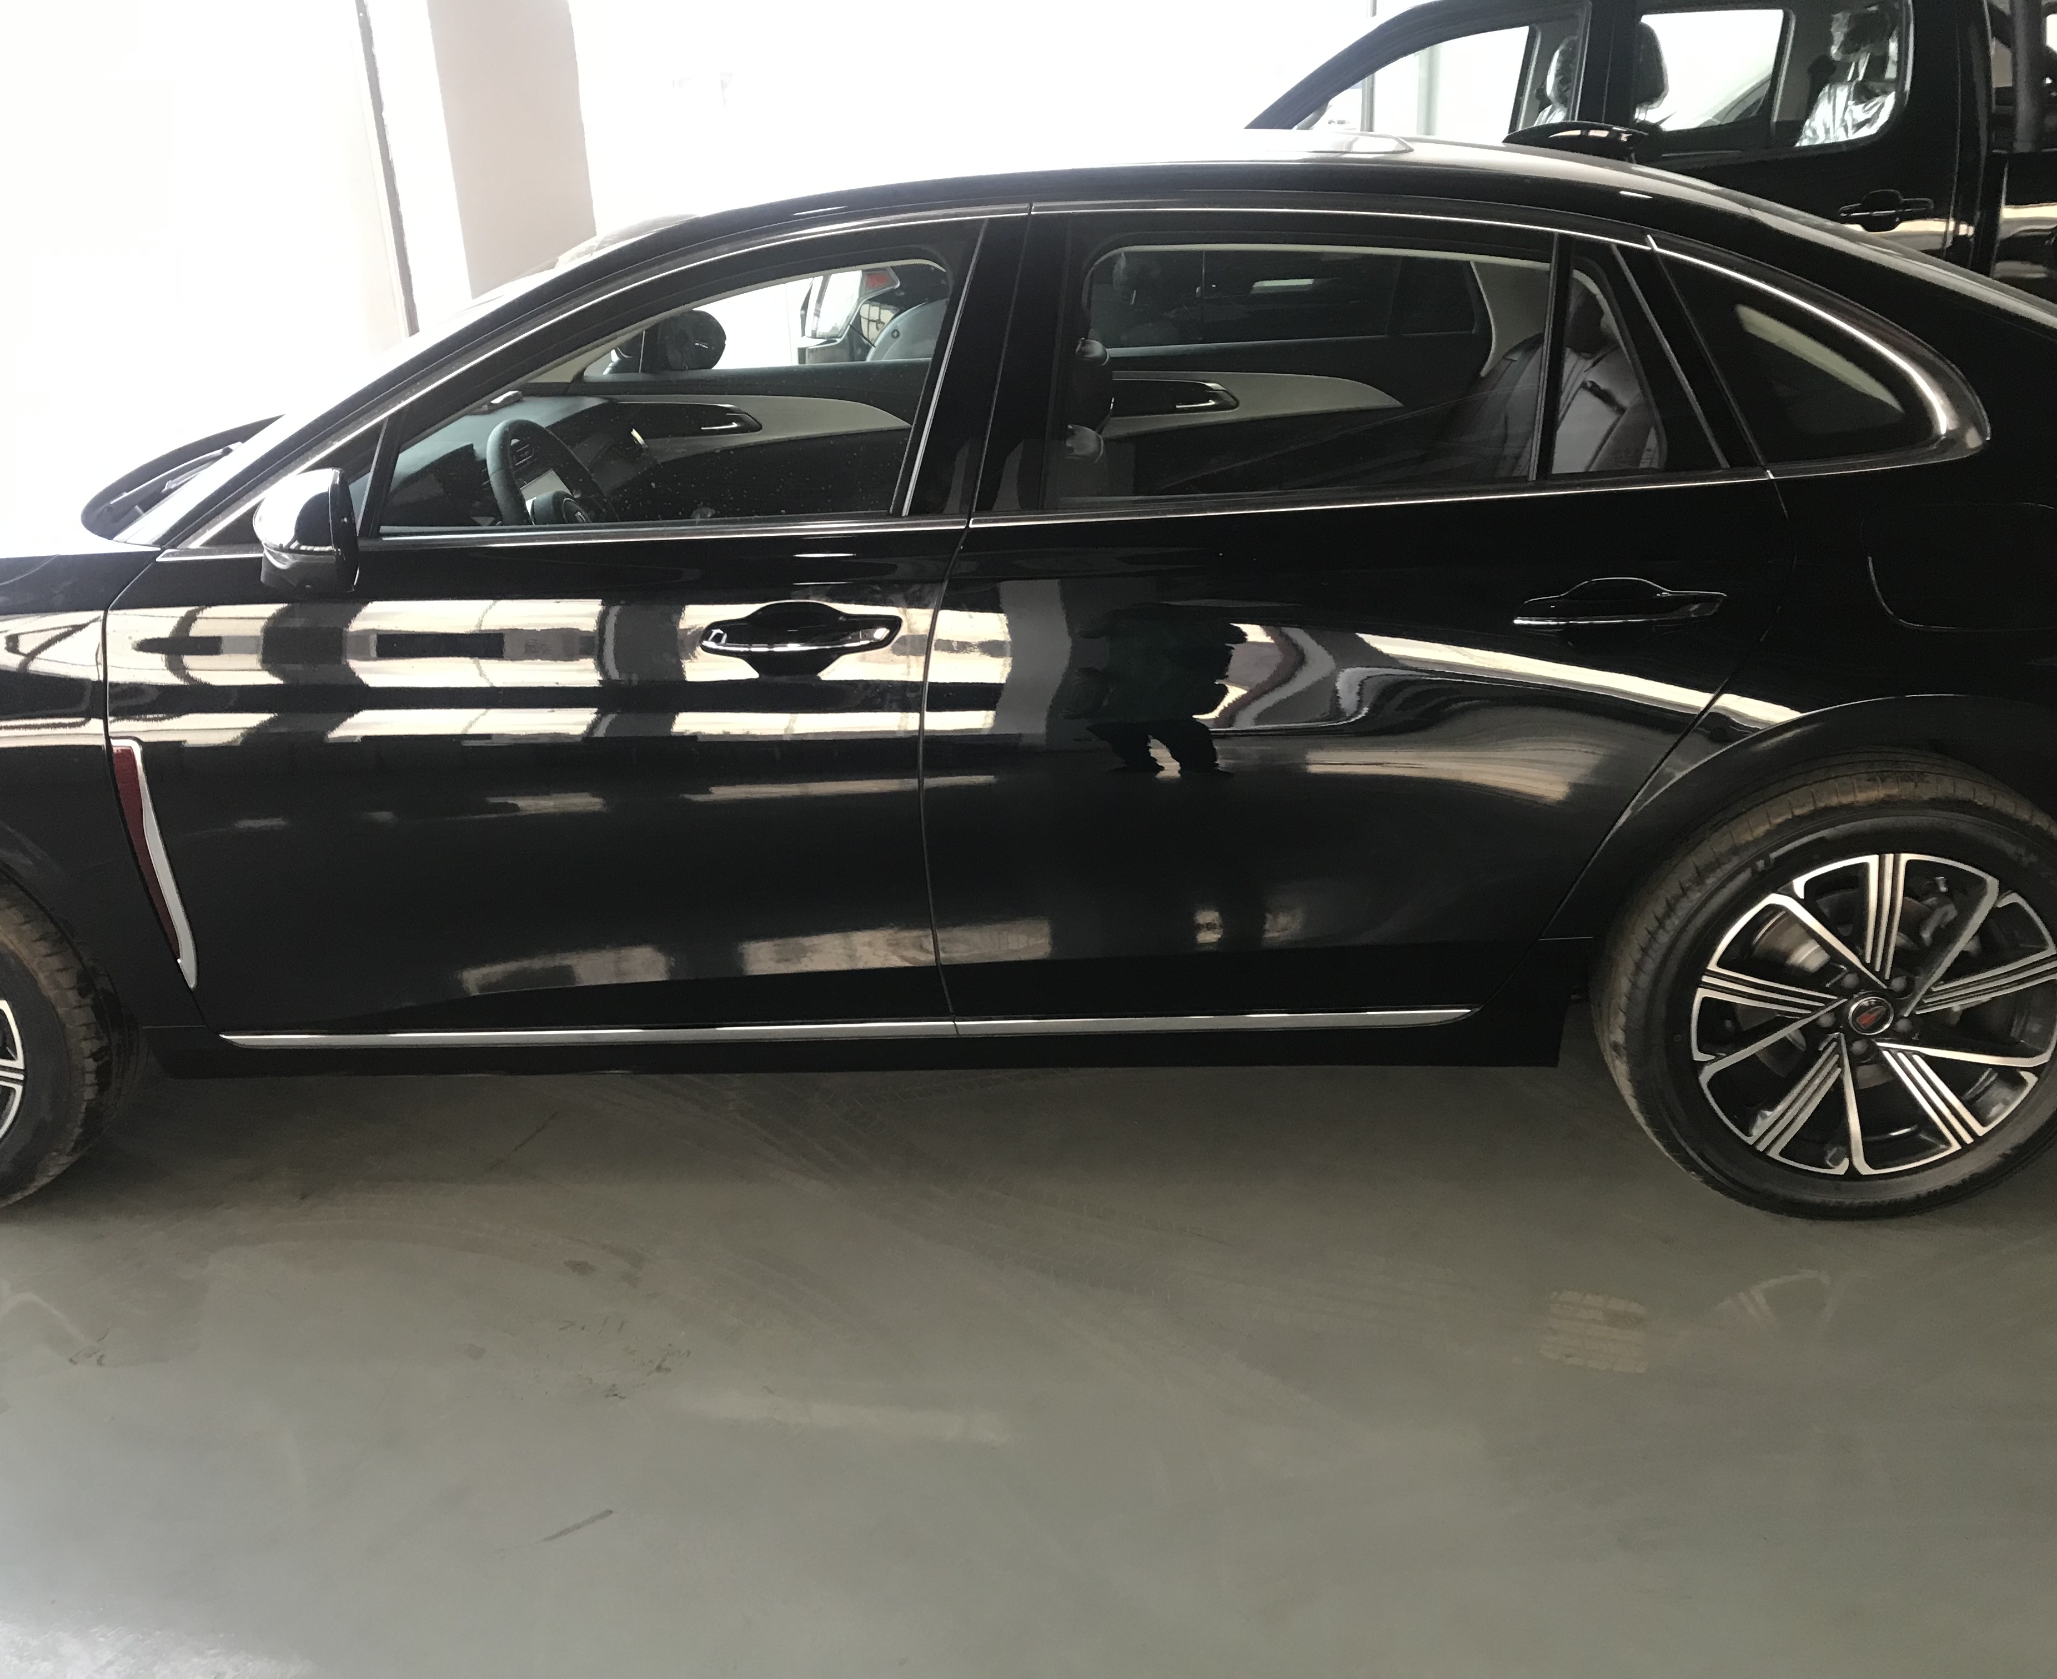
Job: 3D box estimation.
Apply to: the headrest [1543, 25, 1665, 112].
[{"bbox_3d":[1.697,-2.276,5.350,0.200,0.240,0.270,-1,21,5],"label":"headrest"}]

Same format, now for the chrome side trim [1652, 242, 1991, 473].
[{"bbox_3d":[1.015,-0.633,2.317,0.377,0.349,0.060,-6,-8,0],"label":"chrome side trim"}]

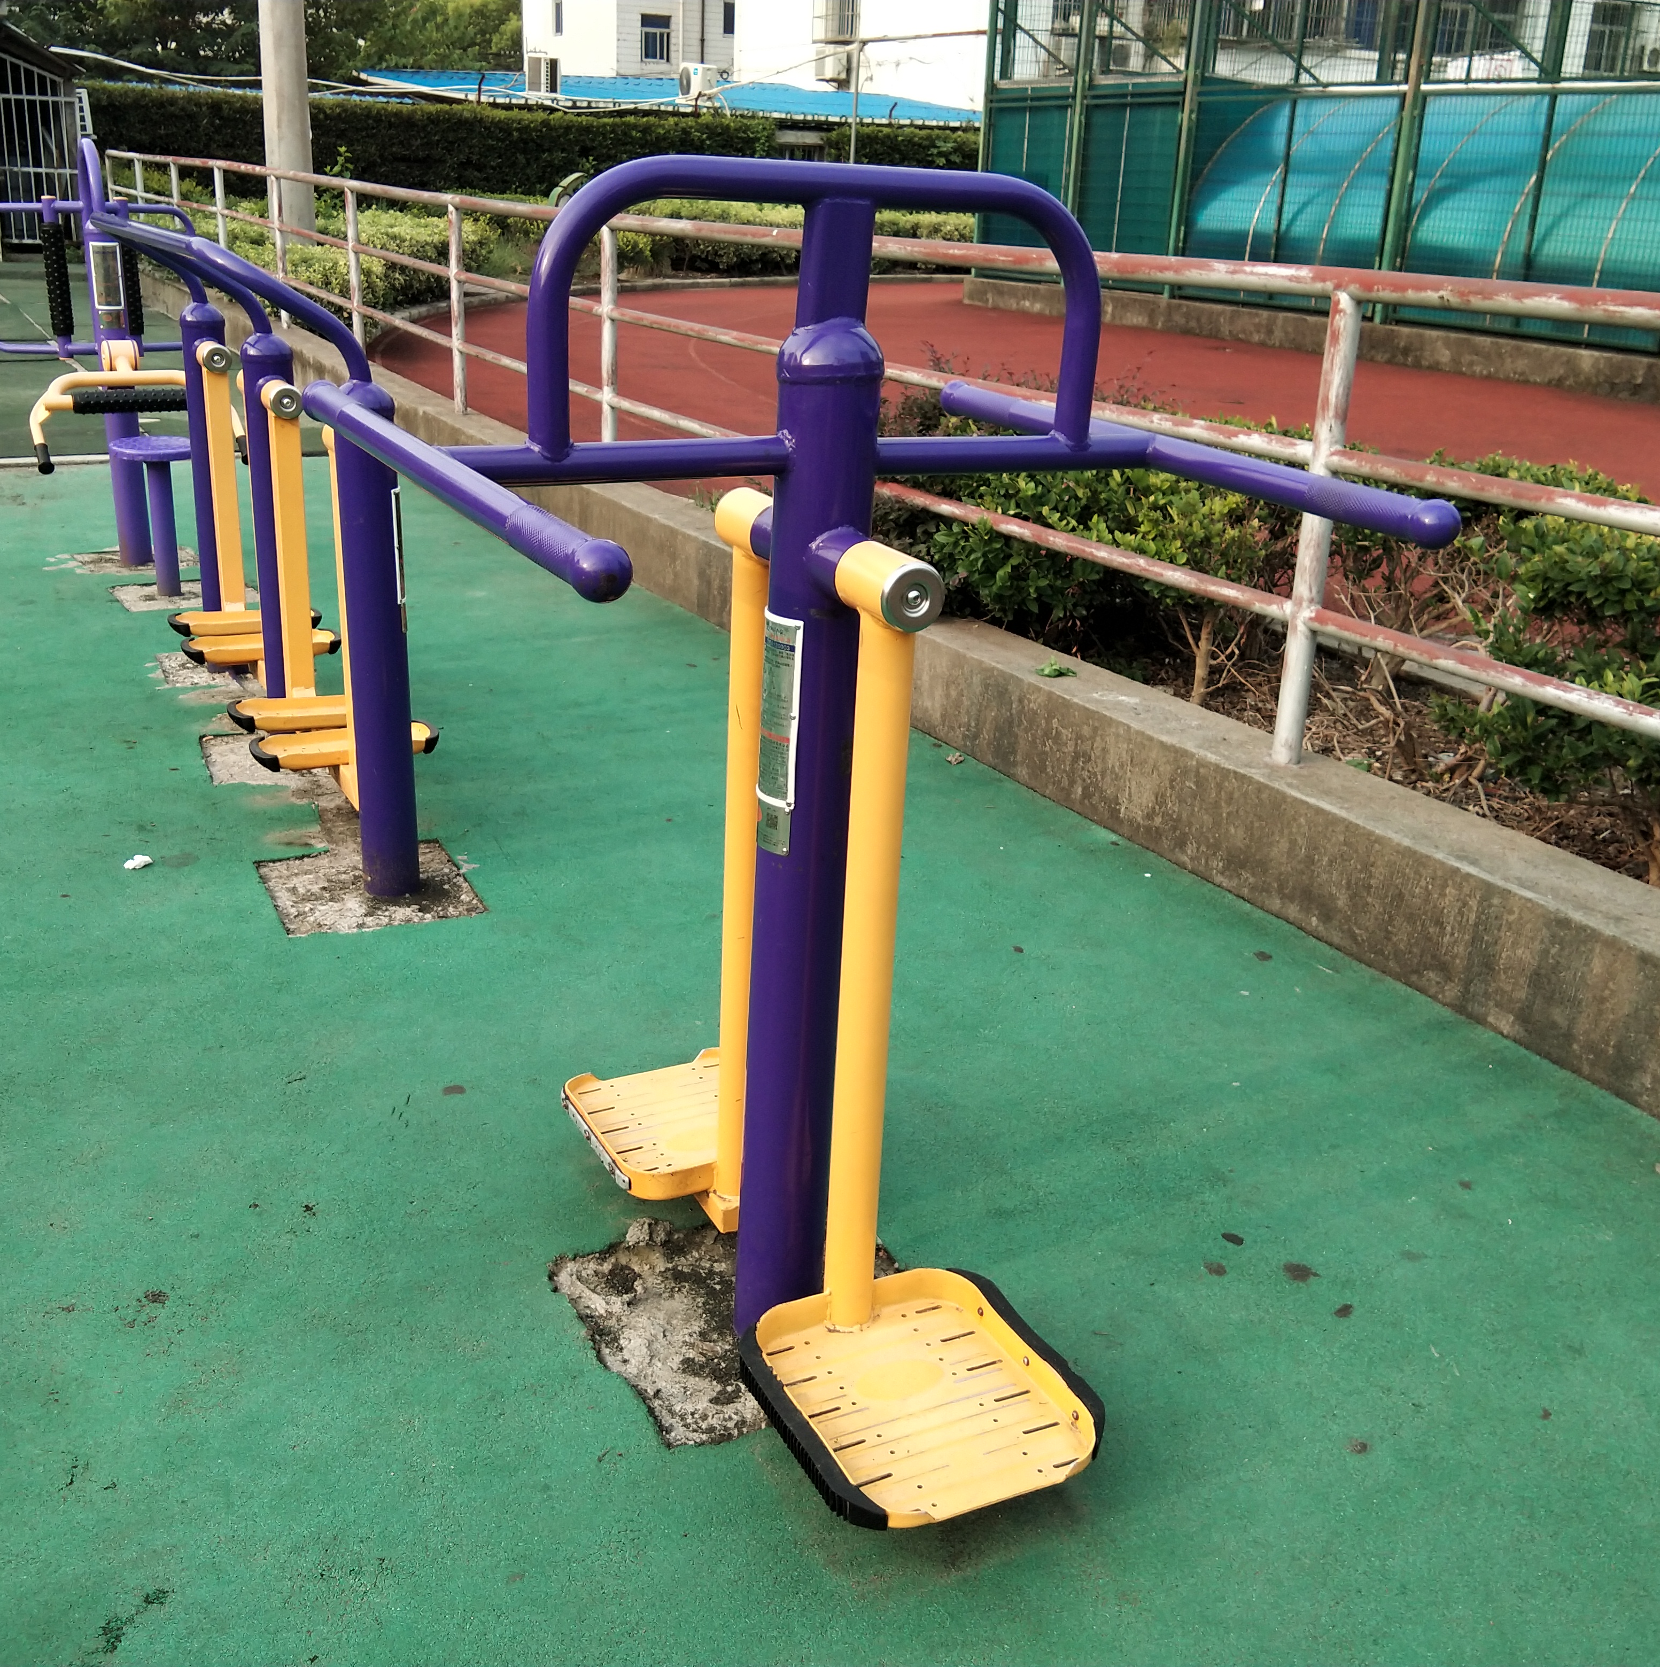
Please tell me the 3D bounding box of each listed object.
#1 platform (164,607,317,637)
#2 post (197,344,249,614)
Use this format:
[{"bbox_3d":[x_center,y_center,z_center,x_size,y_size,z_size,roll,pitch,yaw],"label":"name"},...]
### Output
[{"bbox_3d":[-1.609,-0.579,5.448,0.390,0.055,0.160,-8,22,-26],"label":"platform"},{"bbox_3d":[-1.635,-0.928,5.388,0.080,0.750,0.120,-8,22,-26],"label":"post"}]

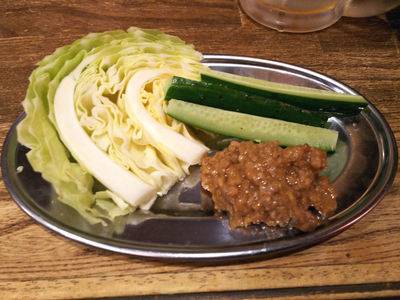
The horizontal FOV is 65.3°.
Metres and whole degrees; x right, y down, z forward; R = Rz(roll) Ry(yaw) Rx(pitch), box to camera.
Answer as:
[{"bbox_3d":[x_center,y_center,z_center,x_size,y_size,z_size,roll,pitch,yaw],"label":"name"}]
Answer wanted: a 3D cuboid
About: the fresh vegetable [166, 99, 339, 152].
[{"bbox_3d":[0.029,-0.016,0.191,0.101,0.015,0.016,12,51,10],"label":"fresh vegetable"}]

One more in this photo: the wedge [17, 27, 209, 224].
[{"bbox_3d":[-0.044,-0.024,0.173,0.100,0.052,0.096,37,59,27],"label":"wedge"}]

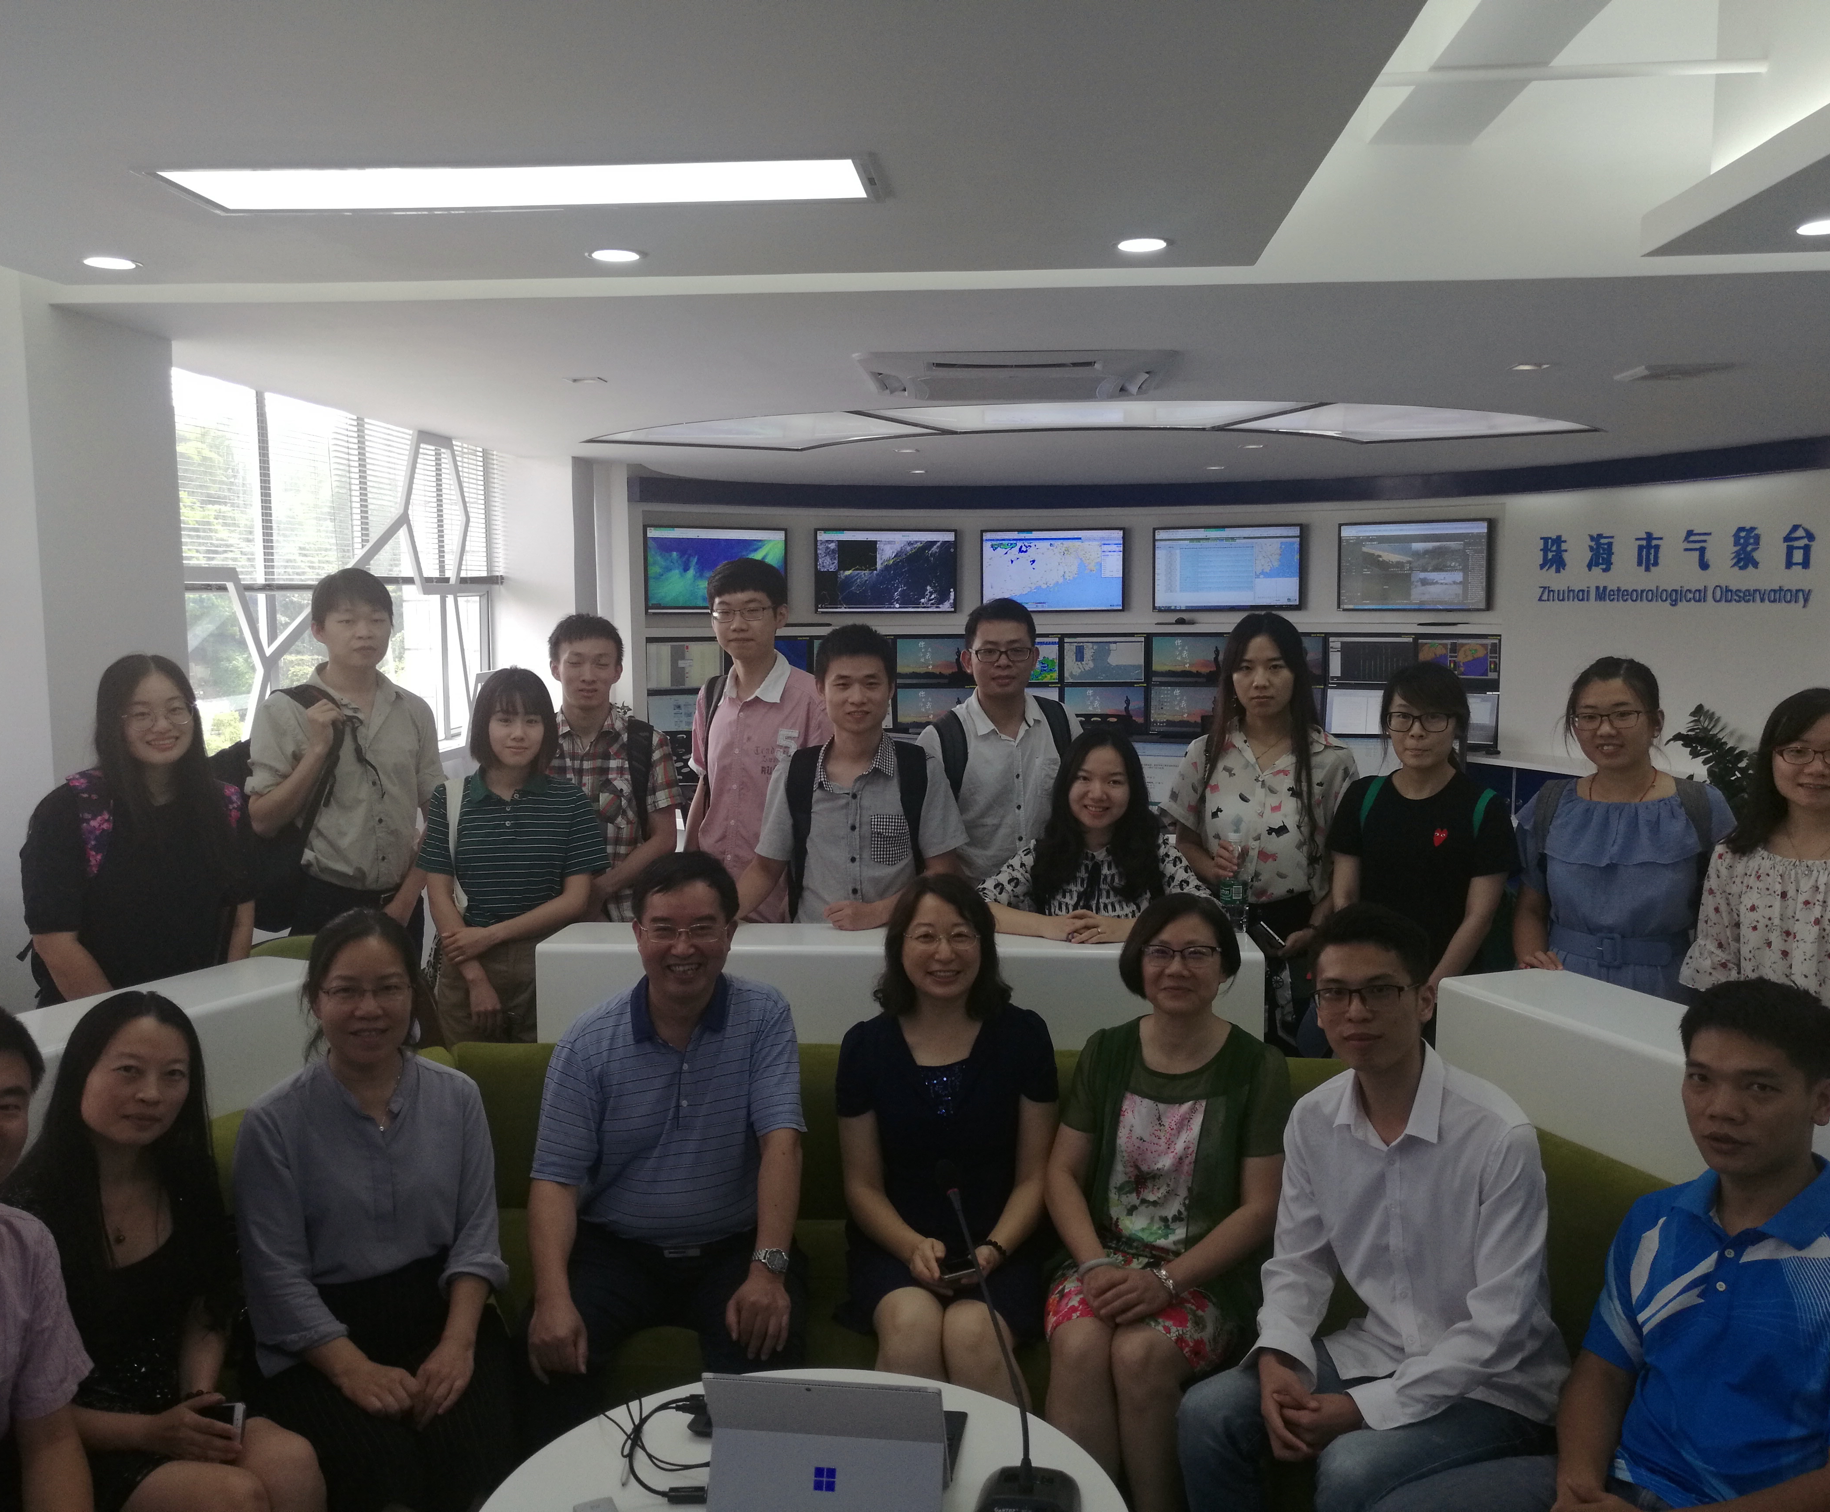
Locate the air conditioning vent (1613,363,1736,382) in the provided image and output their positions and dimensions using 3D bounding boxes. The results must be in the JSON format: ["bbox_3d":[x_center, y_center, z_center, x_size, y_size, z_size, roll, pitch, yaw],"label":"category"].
[{"bbox_3d":[2.468,-1.236,5.177,0.280,0.050,0.360,0,6,5],"label":"air conditioning vent"}]

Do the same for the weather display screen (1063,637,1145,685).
[{"bbox_3d":[1.137,-0.575,9.496,0.500,0.295,0.060,0,6,5],"label":"weather display screen"}]

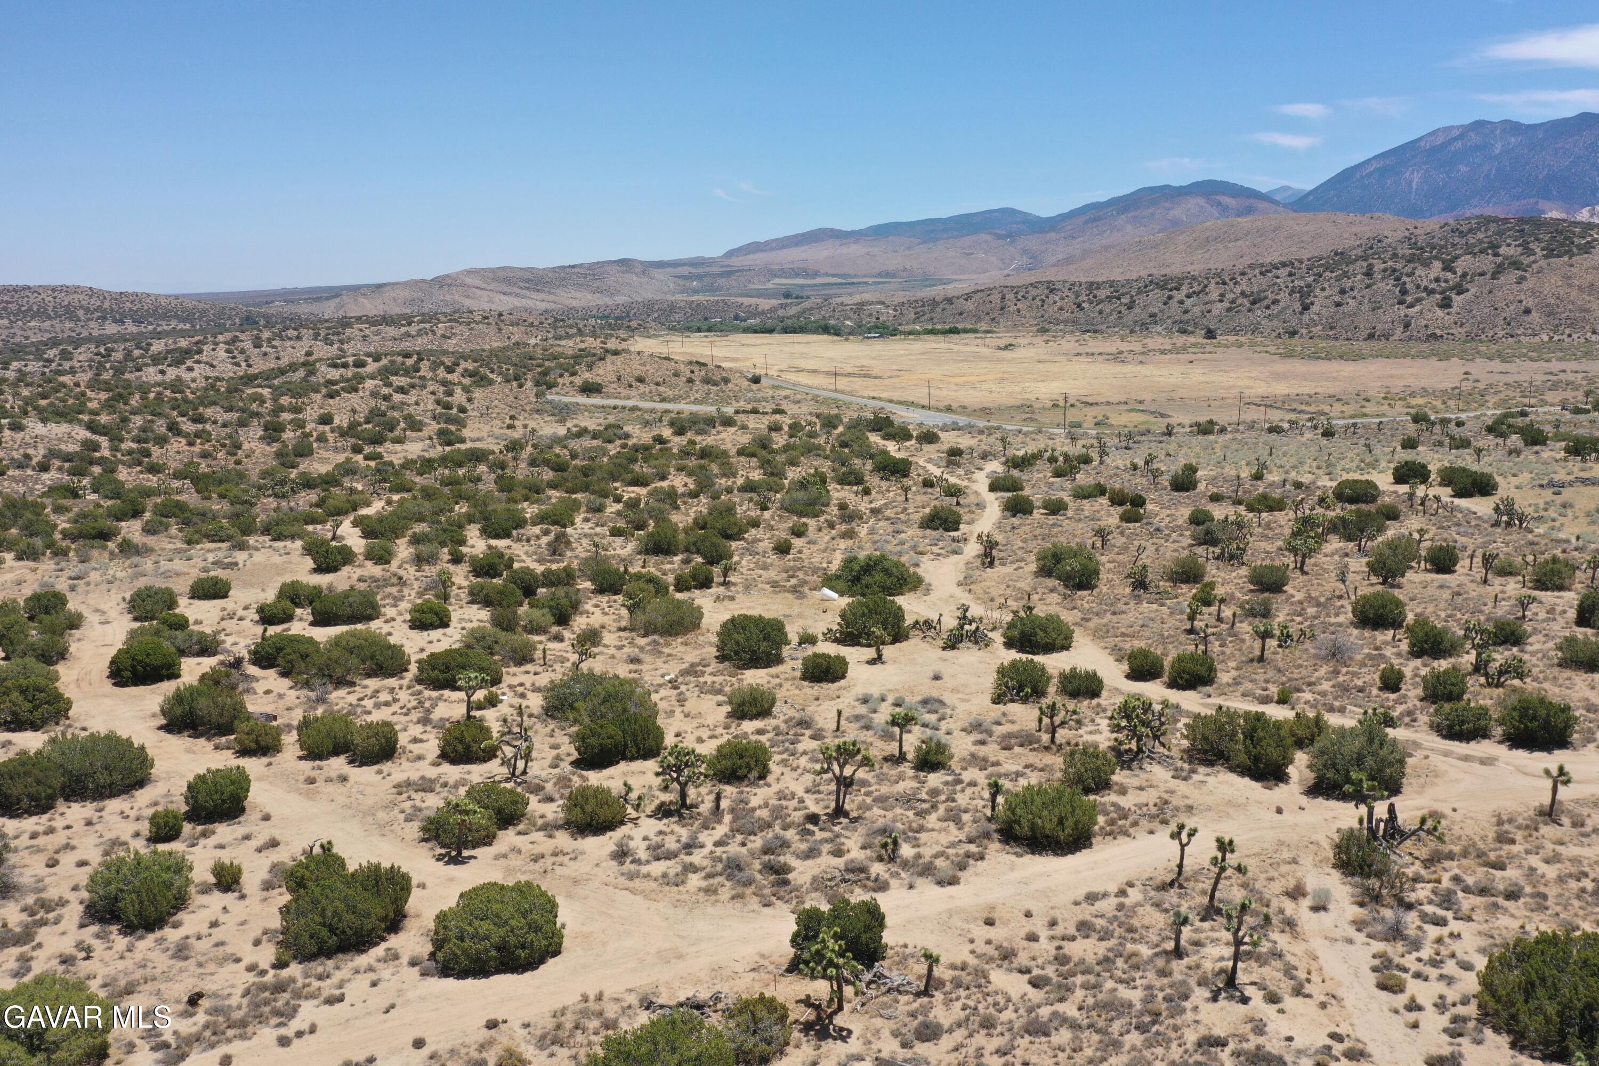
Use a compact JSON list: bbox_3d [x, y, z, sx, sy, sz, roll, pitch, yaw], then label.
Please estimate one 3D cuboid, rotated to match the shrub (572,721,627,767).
[{"bbox_3d":[-12.888,13.571,79.980,3.328,2.775,3.161,-2,12,-9],"label":"shrub"}]

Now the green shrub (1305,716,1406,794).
[{"bbox_3d":[32.510,12.965,72.669,5.254,4.042,4.991,4,13,25],"label":"green shrub"}]

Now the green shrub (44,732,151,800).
[{"bbox_3d":[-37.770,12.342,66.838,5.310,2.830,4.250,-7,13,-30],"label":"green shrub"}]

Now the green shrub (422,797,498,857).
[{"bbox_3d":[-18.494,15.975,67.746,4.003,2.010,3.803,-3,12,-16],"label":"green shrub"}]

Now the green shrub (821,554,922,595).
[{"bbox_3d":[6.523,3.483,111.116,8.900,3.010,6.680,1,11,3],"label":"green shrub"}]

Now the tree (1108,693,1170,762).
[{"bbox_3d":[20.137,11.538,73.878,3.440,4.260,3.270,3,12,16],"label":"tree"}]

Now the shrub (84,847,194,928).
[{"bbox_3d":[-31.850,17.123,60.026,4.510,3.229,4.285,-8,13,-29],"label":"shrub"}]

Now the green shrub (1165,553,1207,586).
[{"bbox_3d":[41.804,3.842,134.499,4.363,3.106,3.927,3,12,17],"label":"green shrub"}]

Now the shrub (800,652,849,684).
[{"bbox_3d":[1.794,9.641,89.346,3.490,1.880,3.140,0,11,1],"label":"shrub"}]

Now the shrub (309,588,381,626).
[{"bbox_3d":[-37.480,6.140,102.650,5.620,3.060,5.060,-5,12,-20],"label":"shrub"}]

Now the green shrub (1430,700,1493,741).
[{"bbox_3d":[39.710,11.280,74.590,3.370,2.410,3.040,6,13,29],"label":"green shrub"}]

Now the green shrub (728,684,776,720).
[{"bbox_3d":[-3.289,11.728,86.203,3.376,2.206,3.207,-1,12,-2],"label":"green shrub"}]

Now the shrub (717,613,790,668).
[{"bbox_3d":[-3.379,7.608,89.724,5.220,3.230,4.960,0,11,-2],"label":"shrub"}]

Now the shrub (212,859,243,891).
[{"bbox_3d":[-26.929,16.114,58.538,1.310,1.330,1.250,-6,13,-26],"label":"shrub"}]

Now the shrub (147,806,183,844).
[{"bbox_3d":[-34.613,15.981,67.976,1.744,1.924,1.657,-6,13,-28],"label":"shrub"}]

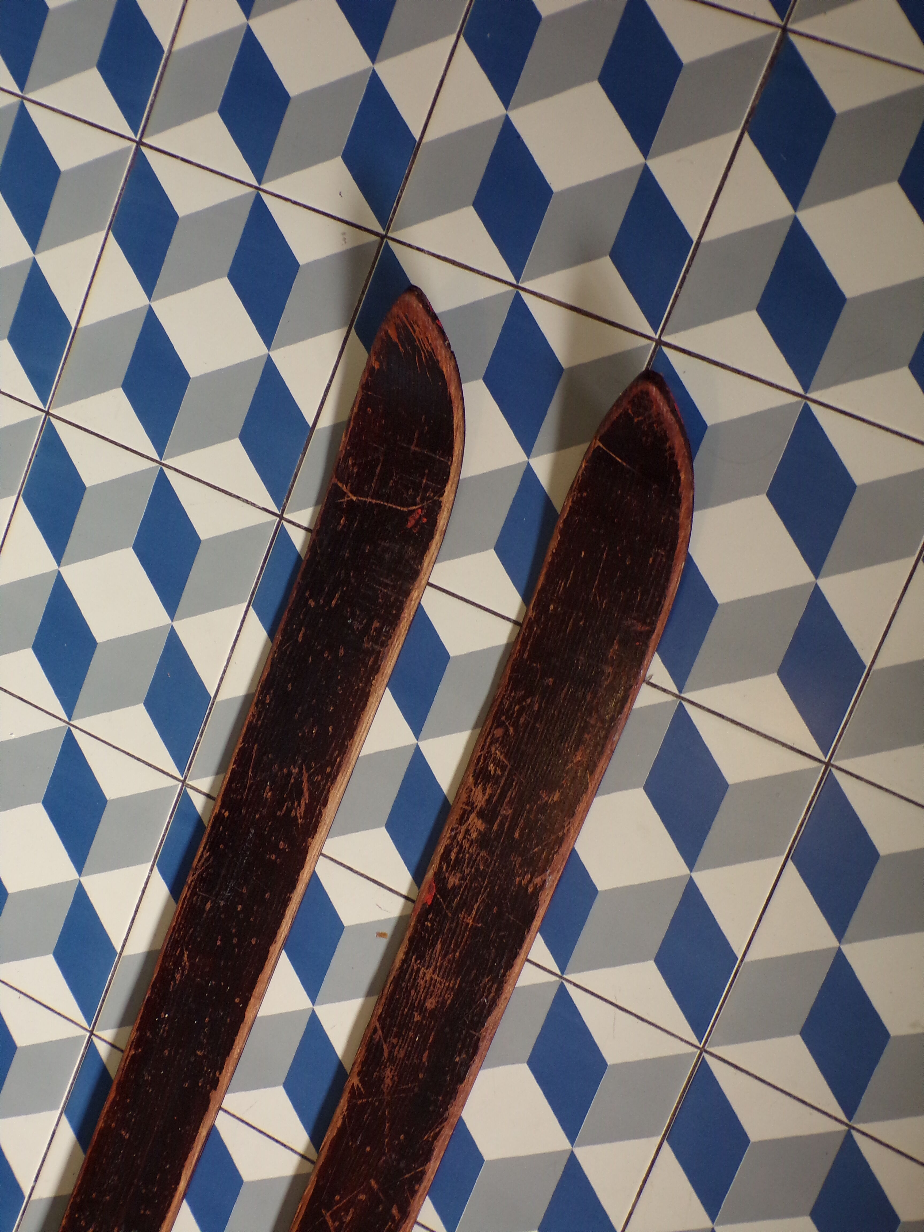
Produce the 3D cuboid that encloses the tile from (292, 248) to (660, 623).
[{"bbox_3d":[0.001,-0.121,0.999,0.200,0.009,0.200,24,100,16],"label":"tile"}]

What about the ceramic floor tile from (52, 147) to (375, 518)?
[{"bbox_3d":[-0.176,-0.201,1.055,0.200,0.009,0.200,24,100,16],"label":"ceramic floor tile"}]

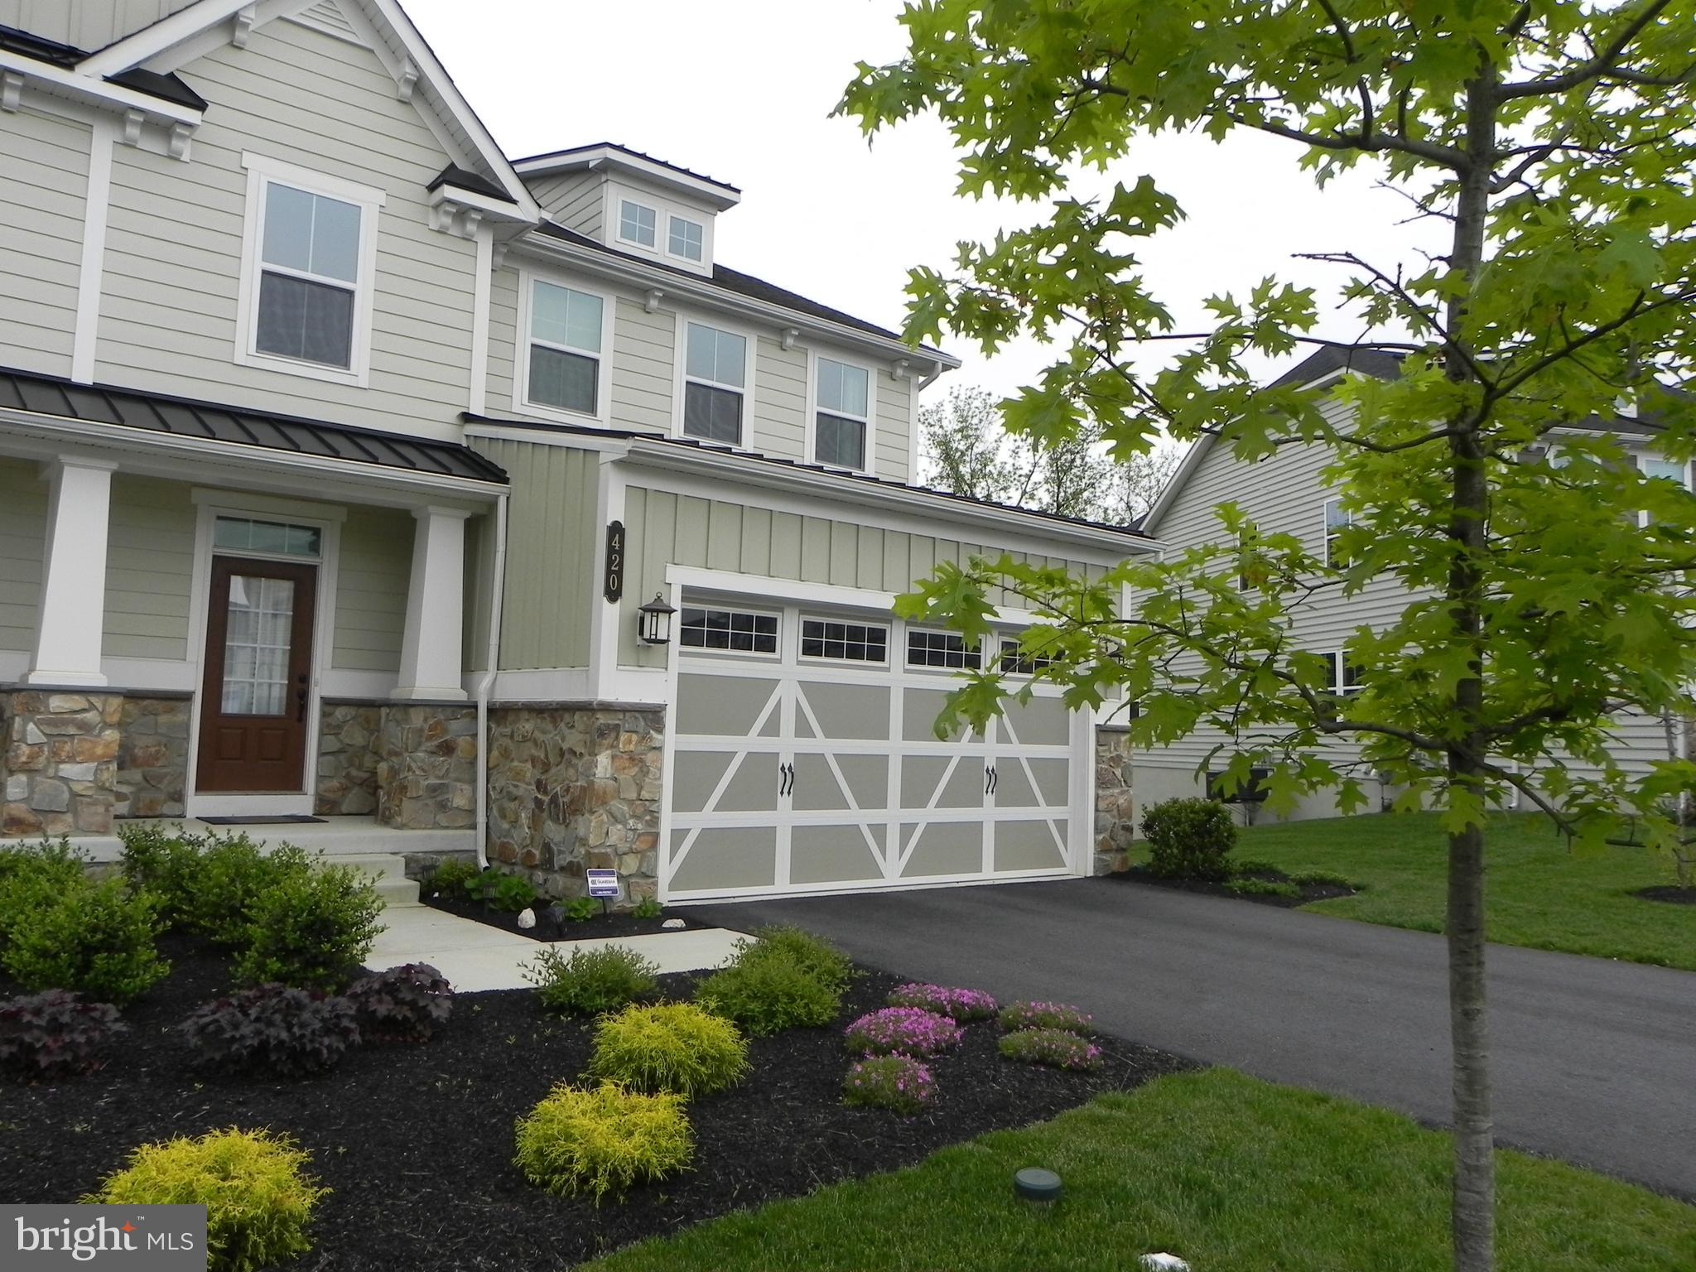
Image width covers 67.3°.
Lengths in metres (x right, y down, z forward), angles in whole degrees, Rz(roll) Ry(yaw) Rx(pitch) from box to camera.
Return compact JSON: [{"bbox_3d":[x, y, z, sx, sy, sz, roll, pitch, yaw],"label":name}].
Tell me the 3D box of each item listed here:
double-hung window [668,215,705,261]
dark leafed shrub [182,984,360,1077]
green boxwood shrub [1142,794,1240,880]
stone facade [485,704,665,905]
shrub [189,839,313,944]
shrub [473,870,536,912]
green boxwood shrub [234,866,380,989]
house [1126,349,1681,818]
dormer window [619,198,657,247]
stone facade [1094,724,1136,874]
[{"bbox_3d":[-2.002,-4.917,15.793,0.500,0.500,0.080,6,-6,-39],"label":"double-hung window"},{"bbox_3d":[-2.288,1.551,5.071,0.650,0.310,0.570,4,-5,-23],"label":"dark leafed shrub"},{"bbox_3d":[3.470,2.055,12.973,0.965,0.852,0.965,5,-5,-39],"label":"green boxwood shrub"},{"bbox_3d":[-2.242,1.318,10.290,0.610,1.530,1.950,5,-5,-39],"label":"stone facade"},{"bbox_3d":[-3.737,1.601,7.990,0.729,0.642,0.708,5,-5,-39],"label":"shrub"},{"bbox_3d":[-2.476,1.830,9.178,0.460,0.290,0.450,3,-5,-15],"label":"shrub"},{"bbox_3d":[-2.870,1.546,6.793,0.754,0.672,0.754,5,-5,-39],"label":"green boxwood shrub"},{"bbox_3d":[15.804,-0.803,28.442,13.000,10.924,19.270,3,-5,-12],"label":"house"},{"bbox_3d":[-2.524,-4.964,15.370,0.520,0.510,0.080,6,-6,-39],"label":"dormer window"},{"bbox_3d":[2.656,1.690,13.210,0.610,1.500,0.280,5,-5,-39],"label":"stone facade"}]

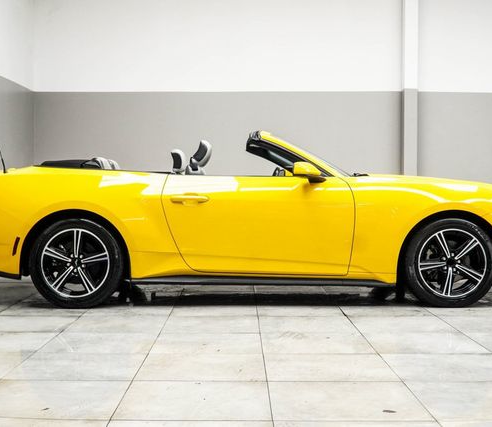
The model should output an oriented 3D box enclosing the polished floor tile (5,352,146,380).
[{"bbox_3d":[-0.800,0.745,3.189,0.598,0.012,0.519,0,2,0],"label":"polished floor tile"}]

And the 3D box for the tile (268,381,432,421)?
[{"bbox_3d":[0.406,0.774,2.719,0.608,0.010,0.525,0,2,0],"label":"tile"}]

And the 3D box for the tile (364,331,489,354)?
[{"bbox_3d":[0.996,0.736,3.718,0.600,0.010,0.530,0,2,0],"label":"tile"}]

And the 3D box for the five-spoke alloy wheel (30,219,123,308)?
[{"bbox_3d":[-1.233,0.361,4.860,0.675,0.675,0.235,0,2,0],"label":"five-spoke alloy wheel"}]

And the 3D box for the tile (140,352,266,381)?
[{"bbox_3d":[-0.202,0.746,3.192,0.598,0.012,0.519,0,2,0],"label":"tile"}]

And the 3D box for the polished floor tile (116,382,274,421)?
[{"bbox_3d":[-0.200,0.763,2.683,0.598,0.012,0.519,0,2,0],"label":"polished floor tile"}]

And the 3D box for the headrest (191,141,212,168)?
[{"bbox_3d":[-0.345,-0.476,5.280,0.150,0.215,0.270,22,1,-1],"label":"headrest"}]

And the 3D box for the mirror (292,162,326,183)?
[{"bbox_3d":[0.457,-0.293,4.730,0.235,0.145,0.240,0,2,0],"label":"mirror"}]

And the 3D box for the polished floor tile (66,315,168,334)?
[{"bbox_3d":[-0.825,0.722,4.253,0.608,0.010,0.525,0,2,0],"label":"polished floor tile"}]

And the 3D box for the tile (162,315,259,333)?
[{"bbox_3d":[-0.207,0.713,4.208,0.598,0.012,0.519,0,2,0],"label":"tile"}]

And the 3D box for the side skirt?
[{"bbox_3d":[0.124,0.491,4.830,1.930,0.085,0.100,0,2,-1],"label":"side skirt"}]

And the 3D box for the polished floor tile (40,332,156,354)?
[{"bbox_3d":[-0.817,0.738,3.741,0.608,0.010,0.525,0,2,0],"label":"polished floor tile"}]

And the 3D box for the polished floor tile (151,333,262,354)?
[{"bbox_3d":[-0.204,0.730,3.700,0.598,0.012,0.519,0,2,0],"label":"polished floor tile"}]

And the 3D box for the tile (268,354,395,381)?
[{"bbox_3d":[0.400,0.758,3.233,0.608,0.010,0.525,0,2,0],"label":"tile"}]

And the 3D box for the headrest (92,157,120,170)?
[{"bbox_3d":[-1.166,-0.404,5.420,0.180,0.140,0.280,0,2,-1],"label":"headrest"}]

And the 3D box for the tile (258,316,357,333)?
[{"bbox_3d":[0.391,0.716,4.215,0.600,0.010,0.530,0,2,0],"label":"tile"}]

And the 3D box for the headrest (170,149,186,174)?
[{"bbox_3d":[-0.617,-0.479,6.030,0.127,0.220,0.260,-5,2,0],"label":"headrest"}]

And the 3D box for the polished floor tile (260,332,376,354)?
[{"bbox_3d":[0.395,0.743,3.747,0.608,0.010,0.525,0,2,0],"label":"polished floor tile"}]

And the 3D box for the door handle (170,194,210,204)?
[{"bbox_3d":[-0.403,-0.100,4.760,0.280,0.060,0.050,0,2,0],"label":"door handle"}]

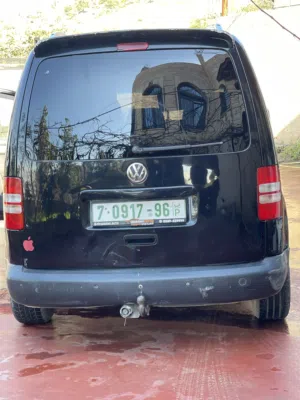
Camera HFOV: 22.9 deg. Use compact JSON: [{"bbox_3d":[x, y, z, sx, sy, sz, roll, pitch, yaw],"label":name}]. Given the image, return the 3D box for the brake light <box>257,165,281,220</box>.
[{"bbox_3d":[0.660,-0.038,4.075,0.133,0.301,0.110,-2,8,4],"label":"brake light"}]

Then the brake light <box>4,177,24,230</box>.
[{"bbox_3d":[-0.773,0.018,4.166,0.133,0.301,0.110,-2,8,4],"label":"brake light"}]

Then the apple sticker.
[{"bbox_3d":[-0.675,0.248,4.126,0.062,0.080,0.006,-2,8,4],"label":"apple sticker"}]

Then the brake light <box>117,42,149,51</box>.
[{"bbox_3d":[-0.095,-0.836,4.022,0.180,0.048,0.045,-2,8,4],"label":"brake light"}]

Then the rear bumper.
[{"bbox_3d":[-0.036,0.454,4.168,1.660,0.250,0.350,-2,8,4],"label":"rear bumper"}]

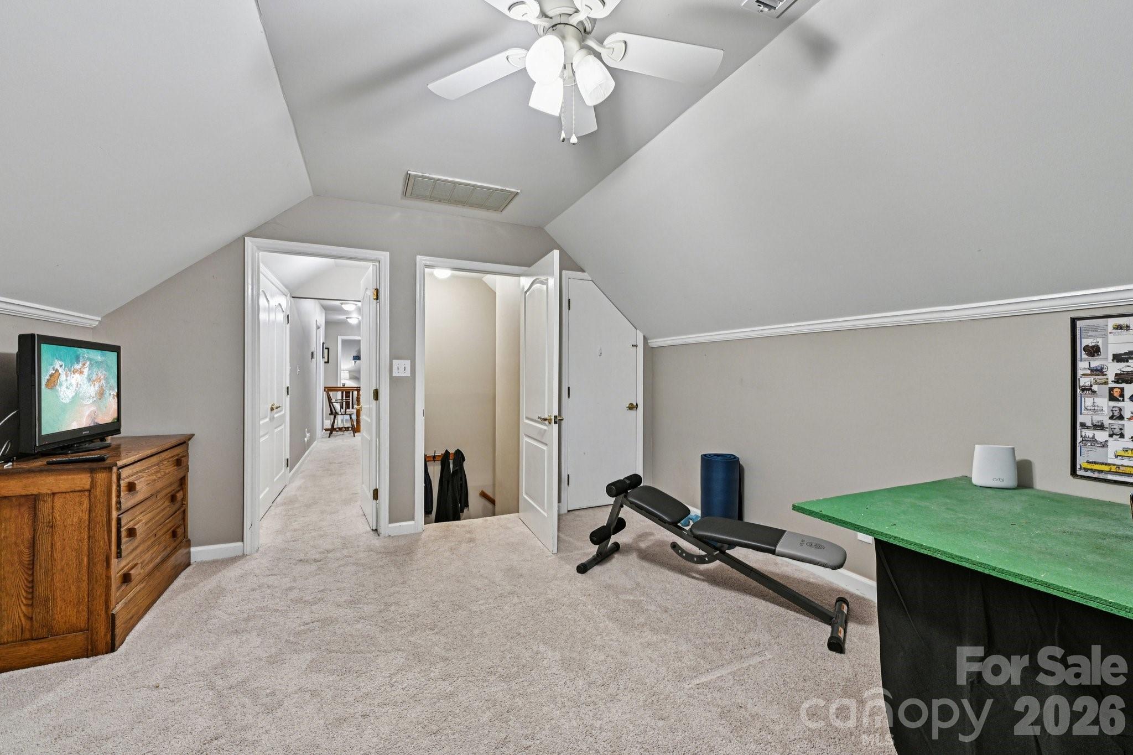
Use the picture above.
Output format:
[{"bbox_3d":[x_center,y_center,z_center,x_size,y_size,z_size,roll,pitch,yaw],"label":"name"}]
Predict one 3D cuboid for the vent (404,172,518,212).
[{"bbox_3d":[-0.725,-1.245,3.008,0.710,0.025,0.405,0,0,-24],"label":"vent"}]

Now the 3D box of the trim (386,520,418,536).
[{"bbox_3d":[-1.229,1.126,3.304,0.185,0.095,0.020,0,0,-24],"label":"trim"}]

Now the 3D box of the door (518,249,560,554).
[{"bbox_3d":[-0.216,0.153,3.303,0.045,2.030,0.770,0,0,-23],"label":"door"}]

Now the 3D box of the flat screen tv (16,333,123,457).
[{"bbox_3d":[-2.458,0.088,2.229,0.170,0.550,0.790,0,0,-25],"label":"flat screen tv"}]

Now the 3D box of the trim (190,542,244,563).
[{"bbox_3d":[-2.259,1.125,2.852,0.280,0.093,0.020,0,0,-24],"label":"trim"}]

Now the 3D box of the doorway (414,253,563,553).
[{"bbox_3d":[-0.750,0.128,3.560,0.890,2.090,0.160,0,0,-24],"label":"doorway"}]

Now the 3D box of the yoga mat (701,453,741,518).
[{"bbox_3d":[1.129,0.882,3.155,0.255,0.610,0.255,0,0,-24],"label":"yoga mat"}]

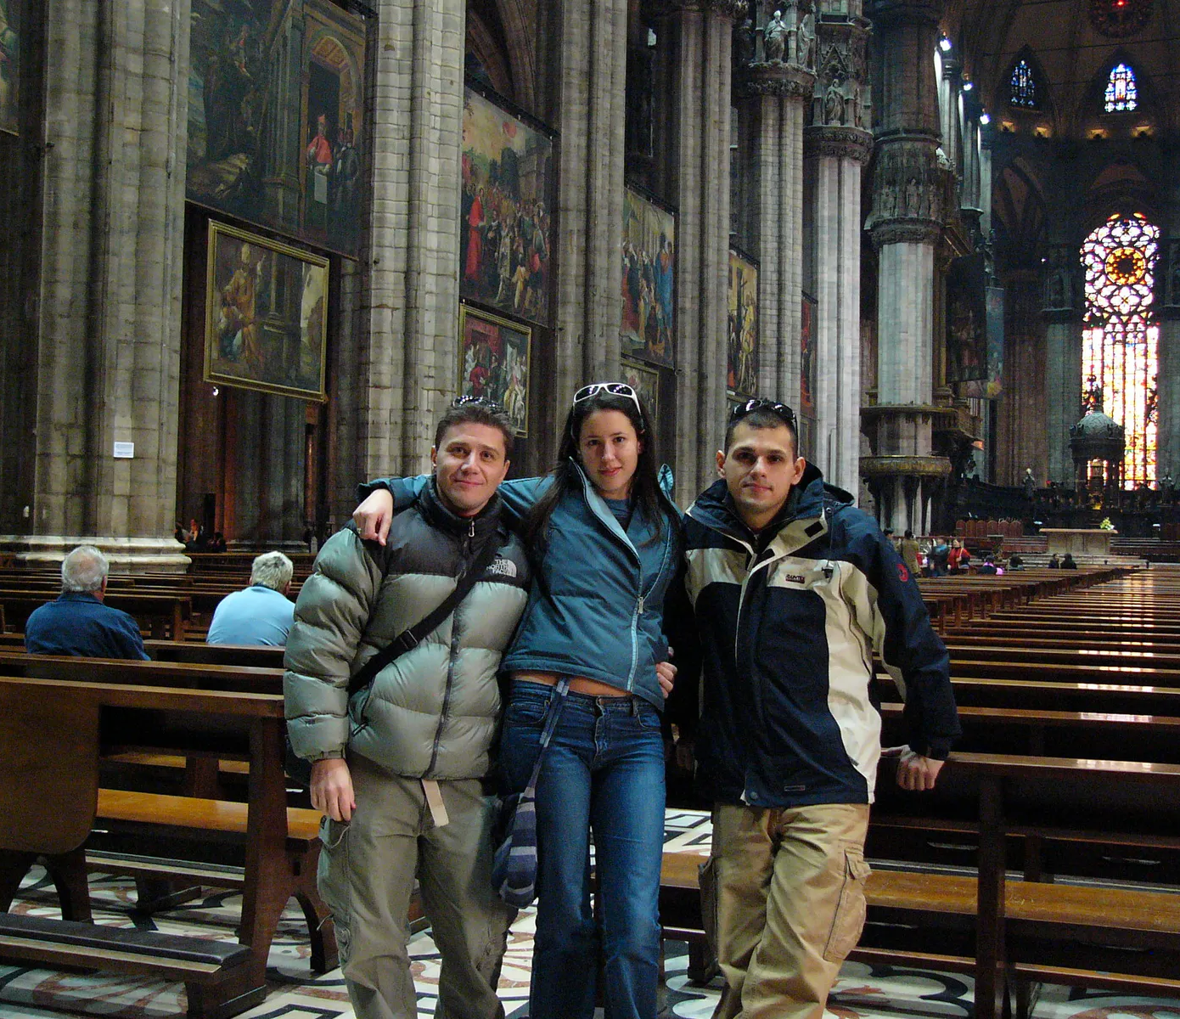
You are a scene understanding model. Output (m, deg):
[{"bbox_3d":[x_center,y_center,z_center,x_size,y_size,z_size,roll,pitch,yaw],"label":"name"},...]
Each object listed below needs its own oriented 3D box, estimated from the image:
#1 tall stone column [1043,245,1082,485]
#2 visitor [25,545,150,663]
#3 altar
[{"bbox_3d":[33.830,-7.517,115.000,2.900,22.600,2.900,1,-1,21],"label":"tall stone column"},{"bbox_3d":[-1.887,0.821,6.505,0.500,1.340,0.750,1,-1,21],"label":"visitor"},{"bbox_3d":[23.413,1.567,77.000,3.700,1.180,1.350,1,-1,21],"label":"altar"}]

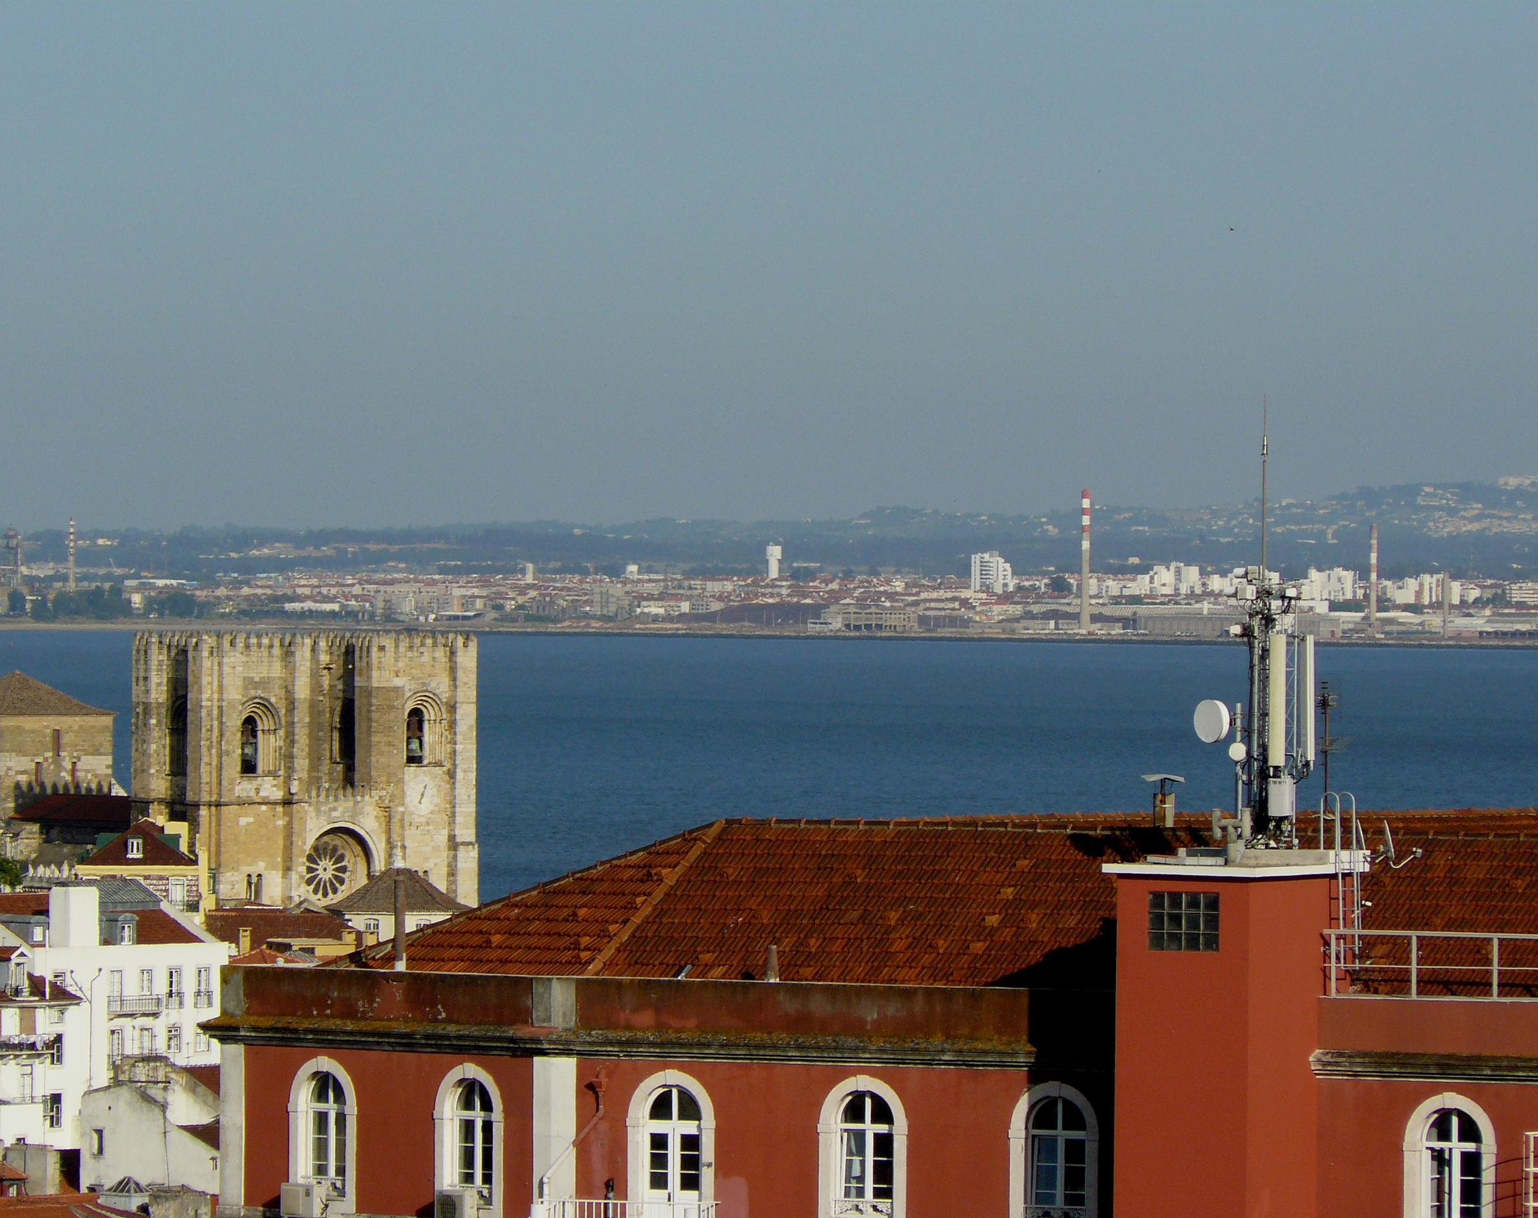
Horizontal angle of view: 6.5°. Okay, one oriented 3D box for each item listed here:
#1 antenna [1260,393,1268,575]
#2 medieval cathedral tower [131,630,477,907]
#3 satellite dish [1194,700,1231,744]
[{"bbox_3d":[7.181,-1.810,195.000,0.090,2.650,0.090,1,0,0],"label":"antenna"},{"bbox_3d":[-39.316,17.241,1140.000,29.500,31.000,10.000,0,1,-40],"label":"medieval cathedral tower"},{"bbox_3d":[6.450,1.635,195.000,0.230,0.640,0.640,0,1,-41],"label":"satellite dish"}]

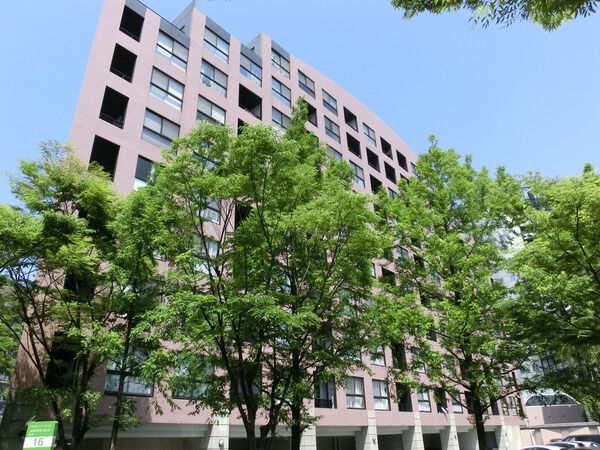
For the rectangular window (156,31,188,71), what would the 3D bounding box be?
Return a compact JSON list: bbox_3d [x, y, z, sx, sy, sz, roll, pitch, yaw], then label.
[{"bbox_3d":[-7.261,-9.917,24.690,0.200,1.796,1.930,-24,-34,36],"label":"rectangular window"}]

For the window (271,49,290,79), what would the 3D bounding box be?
[{"bbox_3d":[-1.494,-12.206,32.850,0.180,1.828,1.909,-24,-34,36],"label":"window"}]

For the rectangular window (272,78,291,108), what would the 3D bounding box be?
[{"bbox_3d":[-1.397,-9.639,31.548,0.180,1.828,1.909,-24,-34,36],"label":"rectangular window"}]

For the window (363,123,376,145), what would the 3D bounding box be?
[{"bbox_3d":[6.595,-8.553,41.200,0.200,1.796,1.930,-24,-34,36],"label":"window"}]

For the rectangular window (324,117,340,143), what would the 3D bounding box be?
[{"bbox_3d":[2.618,-7.763,35.549,0.180,1.828,1.871,-24,-34,36],"label":"rectangular window"}]

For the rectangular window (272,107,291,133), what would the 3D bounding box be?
[{"bbox_3d":[-1.305,-7.148,30.576,0.200,1.796,1.930,-24,-34,36],"label":"rectangular window"}]

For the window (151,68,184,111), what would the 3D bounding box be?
[{"bbox_3d":[-7.164,-7.334,23.377,0.200,1.796,1.930,-24,-34,36],"label":"window"}]

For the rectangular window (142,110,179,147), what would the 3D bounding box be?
[{"bbox_3d":[-7.008,-4.662,21.828,0.180,1.828,1.913,-24,-34,36],"label":"rectangular window"}]

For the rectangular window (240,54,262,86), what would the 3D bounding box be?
[{"bbox_3d":[-3.406,-10.664,29.908,0.200,1.796,1.930,-24,-34,36],"label":"rectangular window"}]

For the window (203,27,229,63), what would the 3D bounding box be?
[{"bbox_3d":[-5.342,-11.450,27.682,0.180,1.828,1.874,-24,-34,36],"label":"window"}]

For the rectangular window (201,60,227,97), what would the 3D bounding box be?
[{"bbox_3d":[-5.290,-9.001,26.638,0.200,1.796,1.930,-24,-34,36],"label":"rectangular window"}]

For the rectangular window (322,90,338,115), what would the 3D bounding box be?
[{"bbox_3d":[2.520,-10.330,36.851,0.180,1.828,1.871,-24,-34,36],"label":"rectangular window"}]

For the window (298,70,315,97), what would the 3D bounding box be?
[{"bbox_3d":[0.544,-11.250,34.889,0.180,1.828,1.901,-24,-34,36],"label":"window"}]

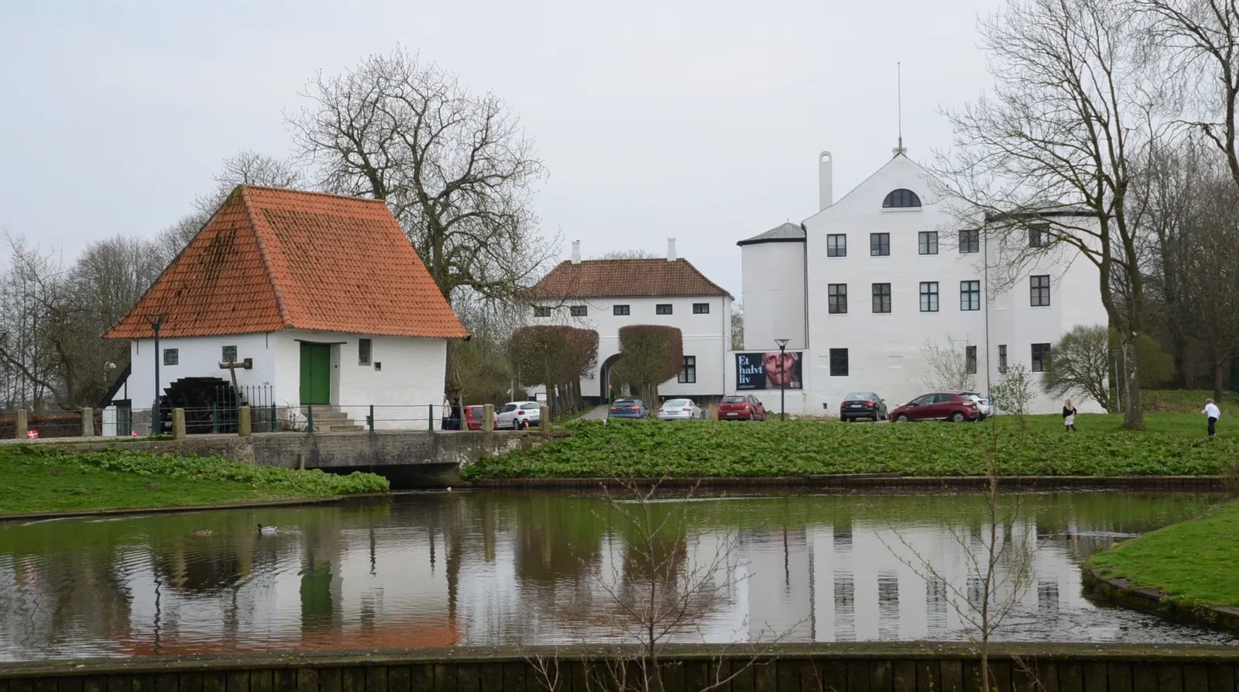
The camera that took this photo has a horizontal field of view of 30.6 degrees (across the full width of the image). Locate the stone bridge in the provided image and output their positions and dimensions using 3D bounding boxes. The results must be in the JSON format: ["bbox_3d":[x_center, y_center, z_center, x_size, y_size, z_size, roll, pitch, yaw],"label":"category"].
[{"bbox_3d":[-10.643,3.805,73.851,16.000,1.850,4.400,0,-2,-32],"label":"stone bridge"}]

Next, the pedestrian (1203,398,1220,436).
[{"bbox_3d":[23.232,2.787,89.018,0.620,1.500,0.550,0,-2,-30],"label":"pedestrian"}]

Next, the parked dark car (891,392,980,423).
[{"bbox_3d":[13.975,2.833,100.500,3.950,1.500,1.700,-1,-1,17],"label":"parked dark car"}]

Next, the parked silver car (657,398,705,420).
[{"bbox_3d":[3.168,3.430,117.000,1.820,1.360,4.200,-1,-1,12],"label":"parked silver car"}]

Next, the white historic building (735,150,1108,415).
[{"bbox_3d":[18.233,-3.450,134.500,20.800,15.000,19.000,-1,-1,11],"label":"white historic building"}]

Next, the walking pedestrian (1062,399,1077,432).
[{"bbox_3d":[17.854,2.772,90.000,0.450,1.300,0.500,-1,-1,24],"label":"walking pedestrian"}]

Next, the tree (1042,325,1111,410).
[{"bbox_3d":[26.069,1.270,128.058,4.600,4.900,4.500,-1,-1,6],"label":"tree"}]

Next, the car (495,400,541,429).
[{"bbox_3d":[-5.604,3.587,118.017,1.770,1.480,4.000,0,-2,-39],"label":"car"}]

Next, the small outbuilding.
[{"bbox_3d":[-11.608,-1.211,79.937,8.950,8.500,9.000,-2,-2,38],"label":"small outbuilding"}]

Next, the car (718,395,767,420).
[{"bbox_3d":[6.442,3.342,118.518,1.740,1.520,3.940,-1,-1,15],"label":"car"}]

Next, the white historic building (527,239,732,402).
[{"bbox_3d":[0.348,-1.572,158.808,14.600,11.300,7.000,-1,-1,7],"label":"white historic building"}]

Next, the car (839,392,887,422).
[{"bbox_3d":[12.208,3.042,113.000,1.820,1.430,4.700,-1,-1,14],"label":"car"}]

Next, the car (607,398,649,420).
[{"bbox_3d":[0.531,3.533,119.500,1.780,1.470,4.300,-1,-1,10],"label":"car"}]

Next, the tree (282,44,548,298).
[{"bbox_3d":[-9.151,-5.001,106.209,12.200,17.800,11.500,-1,-1,0],"label":"tree"}]

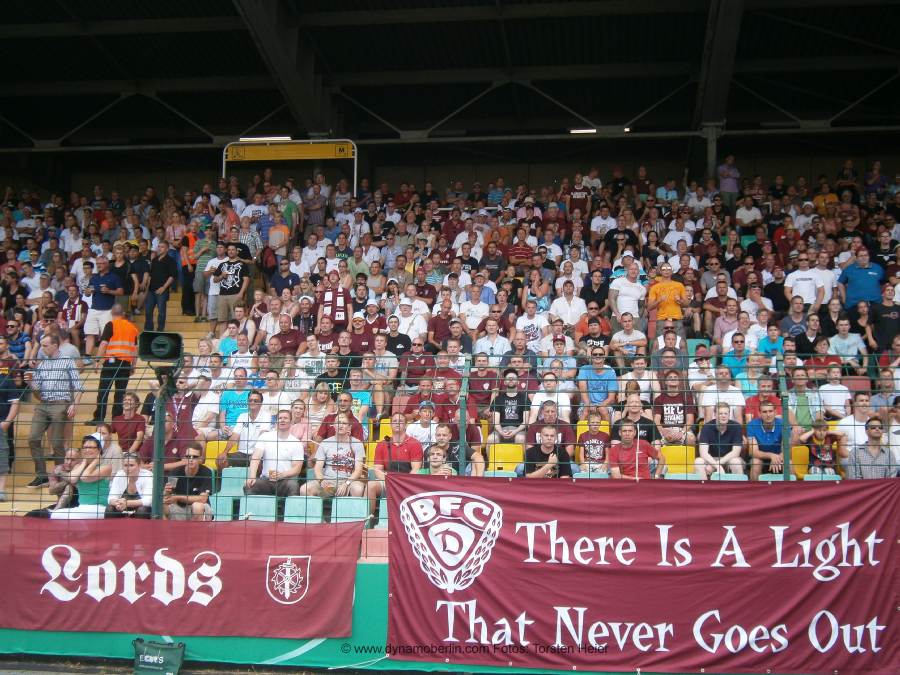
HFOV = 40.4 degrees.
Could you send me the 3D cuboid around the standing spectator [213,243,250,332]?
[{"bbox_3d":[-3.880,-0.812,21.800,0.600,1.750,0.380,0,-6,3],"label":"standing spectator"}]

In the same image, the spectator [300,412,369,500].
[{"bbox_3d":[-1.264,1.478,13.401,0.580,1.330,0.820,0,-4,8],"label":"spectator"}]

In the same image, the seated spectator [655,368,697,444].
[{"bbox_3d":[2.681,1.010,14.528,0.520,1.280,0.750,0,-6,9],"label":"seated spectator"}]

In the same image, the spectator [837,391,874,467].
[{"bbox_3d":[4.422,1.226,13.255,0.520,1.280,0.750,0,-5,7],"label":"spectator"}]

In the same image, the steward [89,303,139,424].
[{"bbox_3d":[-4.832,0.382,17.600,0.650,1.759,0.500,2,-7,-15],"label":"steward"}]

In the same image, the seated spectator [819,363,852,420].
[{"bbox_3d":[4.745,0.872,15.049,0.440,1.090,0.680,-1,-6,14],"label":"seated spectator"}]

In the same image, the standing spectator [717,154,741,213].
[{"bbox_3d":[6.221,-3.194,27.200,0.520,1.746,0.400,0,-7,7],"label":"standing spectator"}]

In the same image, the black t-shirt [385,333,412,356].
[{"bbox_3d":[-0.775,0.196,17.700,0.500,0.580,0.300,0,-6,7],"label":"black t-shirt"}]

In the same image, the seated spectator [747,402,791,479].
[{"bbox_3d":[3.510,1.349,13.436,0.540,1.300,0.800,0,-4,8],"label":"seated spectator"}]

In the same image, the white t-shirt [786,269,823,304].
[{"bbox_3d":[5.688,-0.859,19.416,0.600,0.640,0.300,0,-5,7],"label":"white t-shirt"}]

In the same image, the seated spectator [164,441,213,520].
[{"bbox_3d":[-2.660,1.695,12.485,0.520,1.220,0.800,0,-5,7],"label":"seated spectator"}]

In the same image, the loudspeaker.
[{"bbox_3d":[-2.440,0.076,10.300,0.360,0.240,0.340,1,-4,-9],"label":"loudspeaker"}]

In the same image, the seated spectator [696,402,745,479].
[{"bbox_3d":[3.039,1.333,13.727,0.550,1.210,0.780,0,-6,7],"label":"seated spectator"}]

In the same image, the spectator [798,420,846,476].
[{"bbox_3d":[4.080,1.368,13.359,0.520,0.920,0.600,0,-5,7],"label":"spectator"}]

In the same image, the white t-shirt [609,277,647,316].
[{"bbox_3d":[2.658,-0.614,18.300,0.560,0.620,0.320,1,-4,-6],"label":"white t-shirt"}]

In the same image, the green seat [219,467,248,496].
[{"bbox_3d":[-2.431,1.650,13.505,0.420,0.420,0.420,0,-5,7],"label":"green seat"}]

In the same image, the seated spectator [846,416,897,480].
[{"bbox_3d":[4.418,1.495,12.778,0.550,1.360,0.750,0,-6,7],"label":"seated spectator"}]

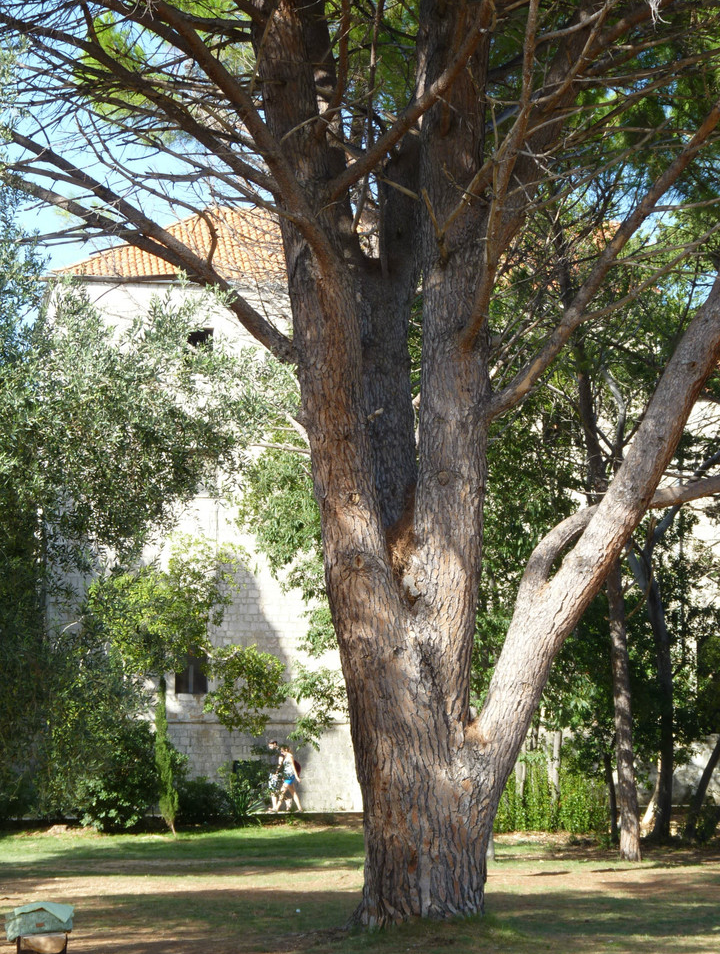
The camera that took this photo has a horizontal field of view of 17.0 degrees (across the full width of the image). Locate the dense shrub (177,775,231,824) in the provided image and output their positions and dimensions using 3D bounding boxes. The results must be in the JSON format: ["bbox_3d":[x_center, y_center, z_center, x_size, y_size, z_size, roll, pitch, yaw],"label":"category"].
[{"bbox_3d":[-3.546,7.387,55.015,1.277,1.153,1.150,0,-7,0],"label":"dense shrub"}]

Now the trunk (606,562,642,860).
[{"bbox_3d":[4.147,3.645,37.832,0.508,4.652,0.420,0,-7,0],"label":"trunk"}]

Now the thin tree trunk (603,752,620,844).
[{"bbox_3d":[4.599,5.859,44.119,0.280,1.668,0.240,0,-7,0],"label":"thin tree trunk"}]

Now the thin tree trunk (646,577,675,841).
[{"bbox_3d":[5.704,4.397,45.799,0.505,4.989,0.420,0,-7,0],"label":"thin tree trunk"}]

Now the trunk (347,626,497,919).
[{"bbox_3d":[0.578,2.907,23.421,1.375,2.813,1.250,0,-7,0],"label":"trunk"}]

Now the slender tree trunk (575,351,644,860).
[{"bbox_3d":[3.938,1.906,38.236,1.024,8.216,0.750,0,-7,0],"label":"slender tree trunk"}]

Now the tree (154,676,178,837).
[{"bbox_3d":[-3.888,5.609,48.477,0.444,3.233,0.420,0,-7,0],"label":"tree"}]

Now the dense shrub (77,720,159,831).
[{"bbox_3d":[-5.337,6.566,53.097,1.841,2.446,1.700,0,-7,0],"label":"dense shrub"}]

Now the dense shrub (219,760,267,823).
[{"bbox_3d":[-2.680,7.207,55.036,1.095,1.516,1.050,0,-7,0],"label":"dense shrub"}]

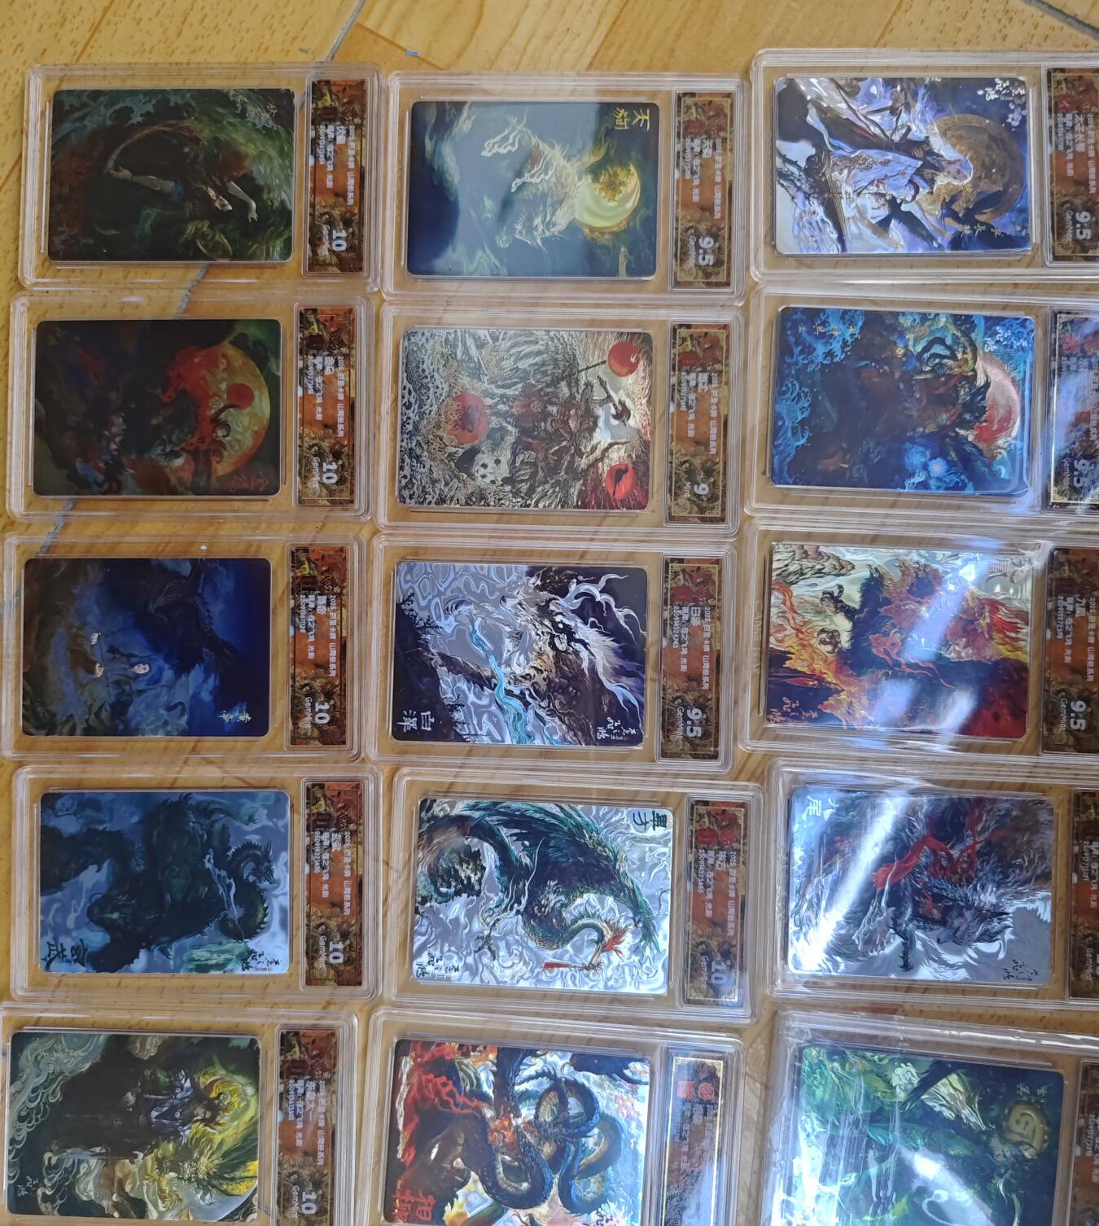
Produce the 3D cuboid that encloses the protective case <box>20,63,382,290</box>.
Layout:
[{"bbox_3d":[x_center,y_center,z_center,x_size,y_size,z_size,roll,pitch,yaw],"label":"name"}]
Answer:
[{"bbox_3d":[-0.125,-0.157,0.349,0.128,0.006,0.080,1,88,2],"label":"protective case"}]

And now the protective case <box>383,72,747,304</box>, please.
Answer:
[{"bbox_3d":[0.006,-0.150,0.345,0.128,0.006,0.080,1,88,2],"label":"protective case"}]

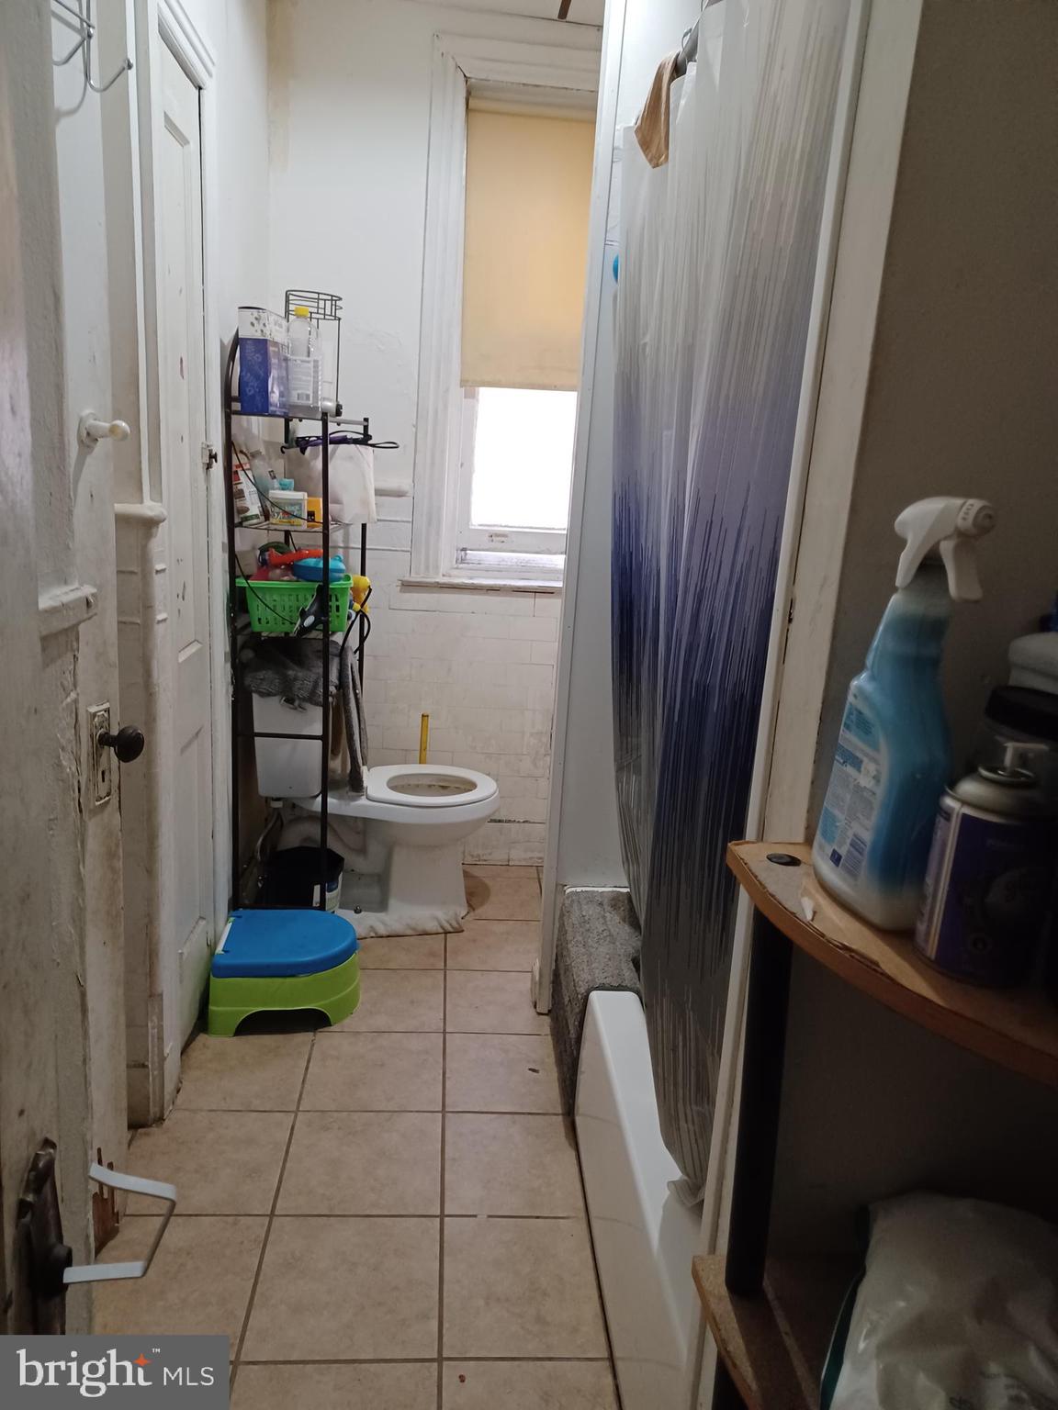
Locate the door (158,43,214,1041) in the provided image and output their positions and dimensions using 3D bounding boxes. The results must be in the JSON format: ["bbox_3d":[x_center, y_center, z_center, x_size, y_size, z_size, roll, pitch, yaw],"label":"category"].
[{"bbox_3d":[-0.751,-0.234,2.187,0.038,2.060,0.410,2,14,-5],"label":"door"}]

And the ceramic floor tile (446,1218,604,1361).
[{"bbox_3d":[-0.004,0.984,1.728,0.285,0.010,0.300,3,14,-5],"label":"ceramic floor tile"}]

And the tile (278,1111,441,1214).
[{"bbox_3d":[-0.326,0.910,2.024,0.305,0.010,0.300,2,14,-5],"label":"tile"}]

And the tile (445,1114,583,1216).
[{"bbox_3d":[-0.026,0.911,2.023,0.285,0.010,0.300,3,14,-5],"label":"tile"}]

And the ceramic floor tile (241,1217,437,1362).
[{"bbox_3d":[-0.304,0.986,1.731,0.305,0.010,0.300,2,14,-5],"label":"ceramic floor tile"}]

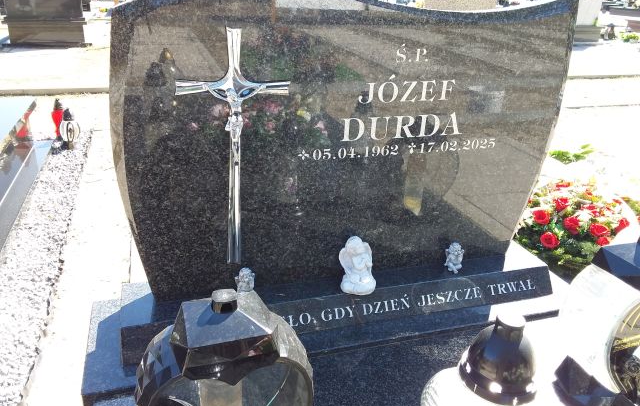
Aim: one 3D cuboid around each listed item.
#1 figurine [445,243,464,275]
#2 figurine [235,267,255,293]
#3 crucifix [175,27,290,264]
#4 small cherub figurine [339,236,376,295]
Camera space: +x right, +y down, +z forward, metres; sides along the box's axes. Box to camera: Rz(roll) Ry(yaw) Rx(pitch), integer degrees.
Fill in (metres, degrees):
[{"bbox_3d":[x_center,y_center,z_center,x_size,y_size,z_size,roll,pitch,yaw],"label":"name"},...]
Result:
[{"bbox_3d":[0.361,0.143,1.400,0.051,0.083,0.045,2,23,-1],"label":"figurine"},{"bbox_3d":[-0.179,0.189,1.236,0.050,0.079,0.045,-5,24,-18],"label":"figurine"},{"bbox_3d":[-0.179,-0.096,1.121,0.238,0.532,0.030,-5,24,-18],"label":"crucifix"},{"bbox_3d":[0.085,0.147,1.280,0.089,0.144,0.072,-5,24,-18],"label":"small cherub figurine"}]

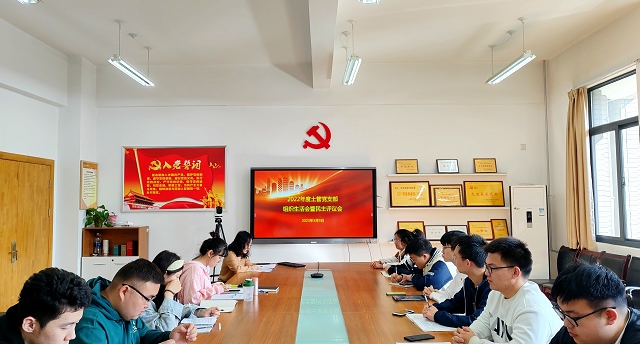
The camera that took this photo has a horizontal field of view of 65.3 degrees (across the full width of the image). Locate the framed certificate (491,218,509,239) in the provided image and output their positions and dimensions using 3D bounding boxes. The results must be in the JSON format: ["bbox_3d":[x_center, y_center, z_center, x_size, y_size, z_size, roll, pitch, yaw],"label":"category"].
[{"bbox_3d":[2.554,0.821,7.072,0.219,0.295,0.025,0,-19,-1],"label":"framed certificate"}]

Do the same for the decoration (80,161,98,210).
[{"bbox_3d":[-3.164,0.196,6.846,0.025,0.660,0.520,0,-3,-1],"label":"decoration"}]

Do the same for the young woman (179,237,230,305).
[{"bbox_3d":[-1.036,1.164,4.125,0.640,1.220,0.500,0,-4,5],"label":"young woman"}]

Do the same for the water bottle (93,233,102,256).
[{"bbox_3d":[-3.054,1.000,6.860,0.092,0.325,0.092,0,-3,-1],"label":"water bottle"}]

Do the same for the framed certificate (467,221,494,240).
[{"bbox_3d":[2.279,0.838,7.074,0.328,0.269,0.025,0,-18,-1],"label":"framed certificate"}]

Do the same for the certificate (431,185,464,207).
[{"bbox_3d":[1.820,0.340,7.153,0.473,0.331,0.025,0,-16,-1],"label":"certificate"}]

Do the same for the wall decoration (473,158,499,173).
[{"bbox_3d":[2.382,-0.088,7.185,0.331,0.219,0.020,0,-18,-1],"label":"wall decoration"}]

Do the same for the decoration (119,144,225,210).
[{"bbox_3d":[-2.090,0.101,7.165,1.510,0.942,0.030,0,-3,-1],"label":"decoration"}]

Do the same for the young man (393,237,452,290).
[{"bbox_3d":[0.937,1.180,4.375,0.720,1.183,0.540,0,-3,-13],"label":"young man"}]

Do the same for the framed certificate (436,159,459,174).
[{"bbox_3d":[1.825,-0.076,7.126,0.281,0.197,0.025,0,-17,-1],"label":"framed certificate"}]

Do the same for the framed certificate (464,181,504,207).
[{"bbox_3d":[2.353,0.318,7.140,0.572,0.382,0.025,0,-16,-1],"label":"framed certificate"}]

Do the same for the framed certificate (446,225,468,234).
[{"bbox_3d":[1.958,0.874,7.122,0.307,0.222,0.020,0,-17,-1],"label":"framed certificate"}]

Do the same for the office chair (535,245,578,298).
[{"bbox_3d":[2.834,1.399,6.037,0.620,0.980,0.570,0,-4,-5],"label":"office chair"}]

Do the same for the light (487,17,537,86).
[{"bbox_3d":[2.325,-1.421,6.155,0.150,0.447,1.289,0,-3,-1],"label":"light"}]

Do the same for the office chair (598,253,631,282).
[{"bbox_3d":[2.791,1.307,5.117,0.620,0.970,0.570,0,-3,-1],"label":"office chair"}]

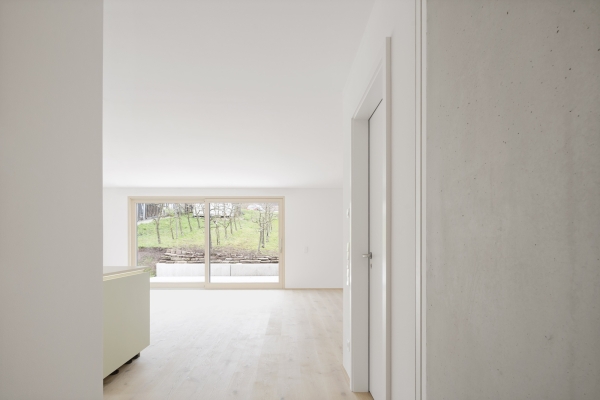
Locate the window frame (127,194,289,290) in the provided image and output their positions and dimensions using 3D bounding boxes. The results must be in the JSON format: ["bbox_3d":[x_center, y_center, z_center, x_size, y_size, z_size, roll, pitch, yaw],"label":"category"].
[{"bbox_3d":[-2.290,1.060,6.980,3.820,2.260,0.160,0,-3,0],"label":"window frame"}]

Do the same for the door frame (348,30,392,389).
[{"bbox_3d":[0.490,0.360,1.750,0.180,2.120,0.860,0,-3,-2],"label":"door frame"}]

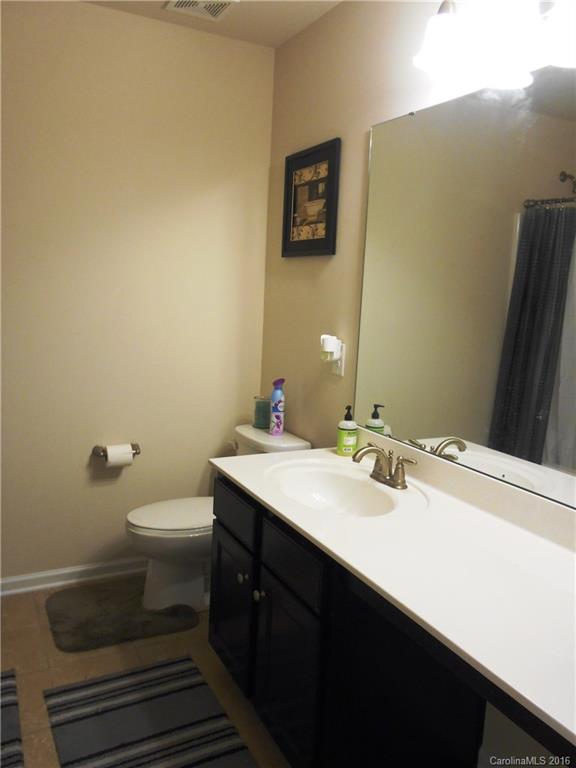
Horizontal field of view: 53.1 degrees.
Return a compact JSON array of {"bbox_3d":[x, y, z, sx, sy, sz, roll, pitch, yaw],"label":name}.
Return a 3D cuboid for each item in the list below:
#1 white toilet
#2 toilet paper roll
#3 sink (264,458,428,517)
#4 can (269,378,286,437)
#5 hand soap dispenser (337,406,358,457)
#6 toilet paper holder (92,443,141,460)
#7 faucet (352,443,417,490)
[{"bbox_3d":[-0.325,0.586,2.502,0.735,0.705,0.430,-2,10,-29],"label":"white toilet"},{"bbox_3d":[-0.743,0.319,2.552,0.107,0.096,0.096,-2,10,-29],"label":"toilet paper roll"},{"bbox_3d":[0.158,0.380,1.820,0.430,0.140,0.540,-2,10,-29],"label":"sink"},{"bbox_3d":[-0.043,0.106,2.581,0.058,0.240,0.058,3,9,0],"label":"can"},{"bbox_3d":[0.222,0.174,2.132,0.073,0.184,0.075,5,9,15],"label":"hand soap dispenser"},{"bbox_3d":[-0.759,0.301,2.569,0.205,0.058,0.082,-2,10,-29],"label":"toilet paper holder"},{"bbox_3d":[0.284,0.255,1.851,0.180,0.122,0.240,-2,10,-29],"label":"faucet"}]

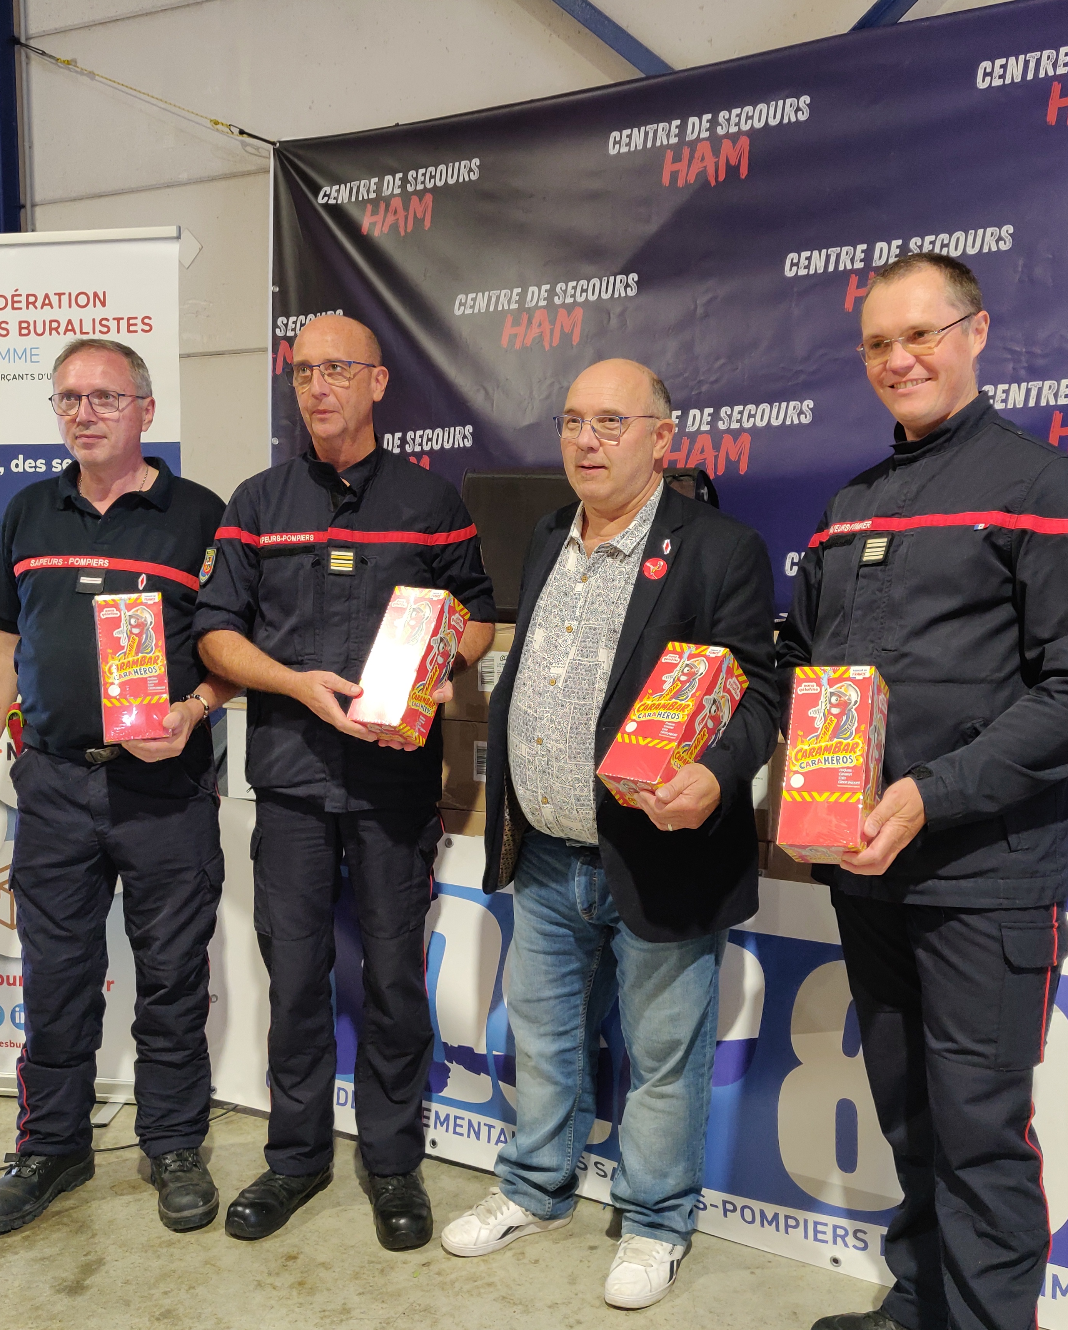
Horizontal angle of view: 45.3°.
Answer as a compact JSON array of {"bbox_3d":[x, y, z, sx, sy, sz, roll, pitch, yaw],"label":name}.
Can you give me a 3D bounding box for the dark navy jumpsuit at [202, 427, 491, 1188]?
[{"bbox_3d":[-0.368,0.312,2.499,0.570,1.470,0.400,0,4,-3],"label":"dark navy jumpsuit"}]

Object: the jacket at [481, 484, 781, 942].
[{"bbox_3d":[0.165,0.072,2.281,0.560,0.810,0.420,2,5,31],"label":"jacket"}]

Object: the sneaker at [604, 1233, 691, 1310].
[{"bbox_3d":[0.213,1.056,2.366,0.112,0.115,0.295,1,4,16],"label":"sneaker"}]

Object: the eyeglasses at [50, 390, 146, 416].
[{"bbox_3d":[-0.820,-0.489,2.433,0.142,0.045,0.145,-2,8,5],"label":"eyeglasses"}]

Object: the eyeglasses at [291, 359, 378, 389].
[{"bbox_3d":[-0.370,-0.547,2.456,0.142,0.046,0.145,1,7,19],"label":"eyeglasses"}]

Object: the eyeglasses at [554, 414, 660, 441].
[{"bbox_3d":[0.137,-0.414,2.223,0.142,0.046,0.145,8,14,37],"label":"eyeglasses"}]

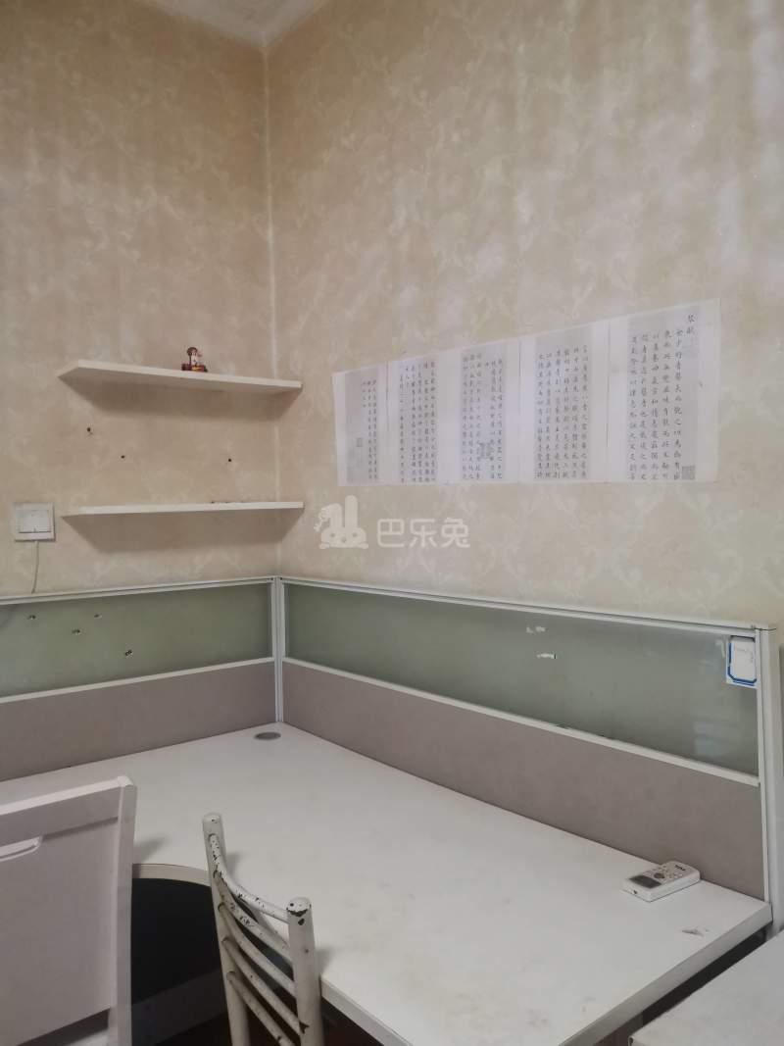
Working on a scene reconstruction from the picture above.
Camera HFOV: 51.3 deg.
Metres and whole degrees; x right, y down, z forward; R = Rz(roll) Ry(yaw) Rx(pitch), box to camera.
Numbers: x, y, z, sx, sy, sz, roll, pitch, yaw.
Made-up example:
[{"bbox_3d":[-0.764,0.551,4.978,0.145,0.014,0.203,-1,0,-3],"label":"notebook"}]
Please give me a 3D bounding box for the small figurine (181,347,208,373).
[{"bbox_3d":[-0.506,-0.411,2.092,0.058,0.066,0.050,-2,2,-31],"label":"small figurine"}]

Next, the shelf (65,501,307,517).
[{"bbox_3d":[-0.521,-0.038,2.106,0.606,0.017,0.139,-2,2,-39],"label":"shelf"}]

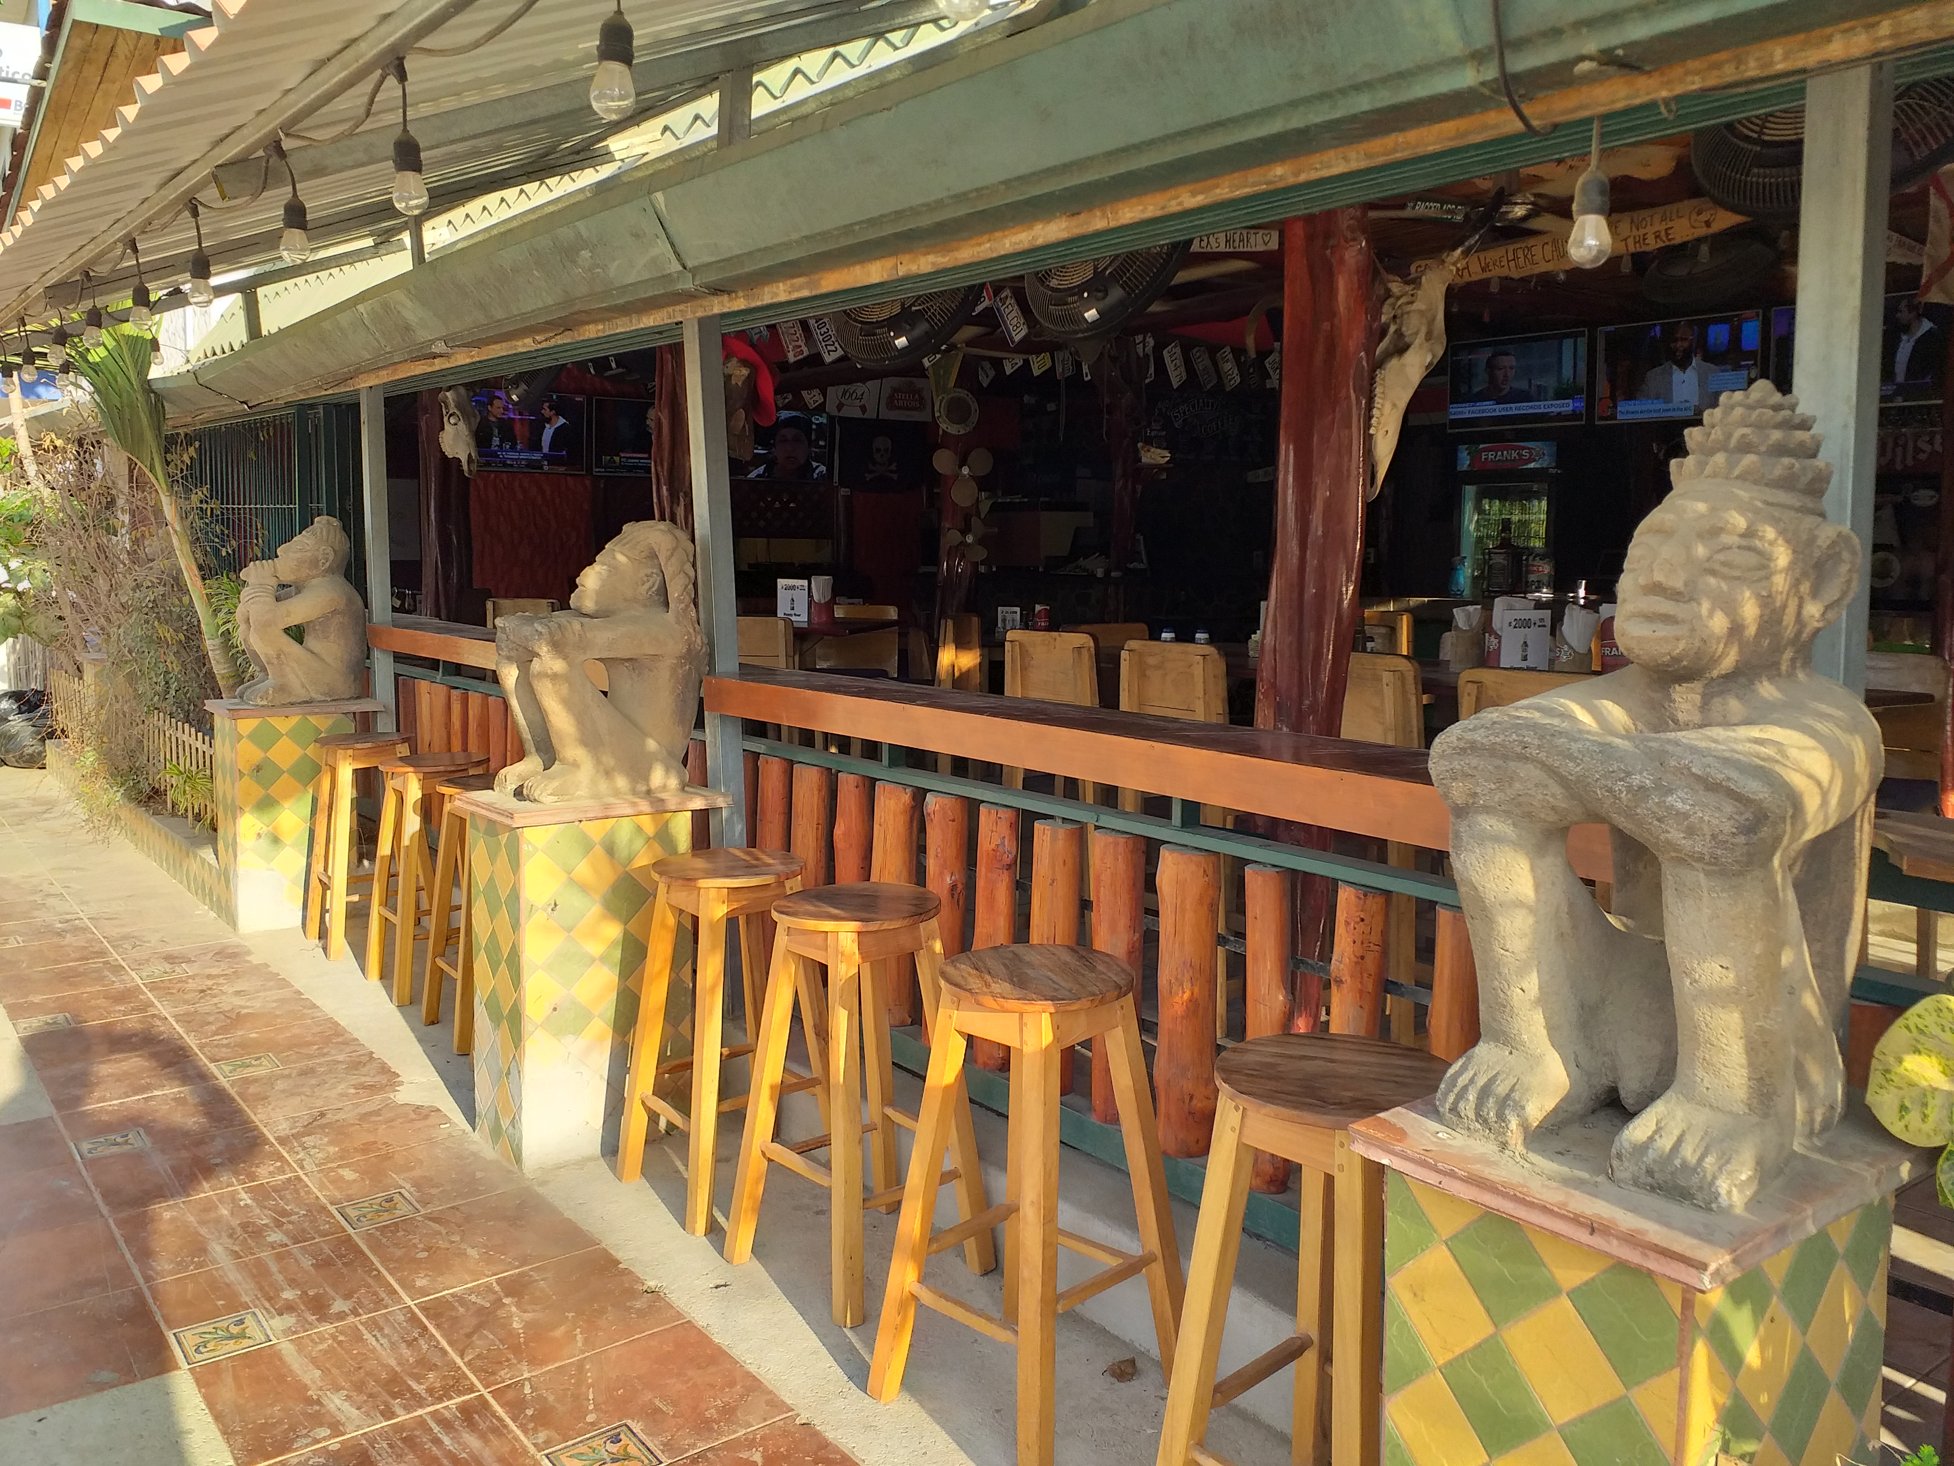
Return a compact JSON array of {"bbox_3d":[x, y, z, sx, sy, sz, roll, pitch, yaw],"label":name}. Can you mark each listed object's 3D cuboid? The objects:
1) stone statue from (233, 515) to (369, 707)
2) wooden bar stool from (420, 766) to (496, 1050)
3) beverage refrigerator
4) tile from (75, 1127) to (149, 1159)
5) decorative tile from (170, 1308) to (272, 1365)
[{"bbox_3d":[-2.505,-0.463,5.427,0.430,0.700,0.300,-6,9,-39],"label":"stone statue"},{"bbox_3d":[-1.370,0.502,4.250,0.390,0.734,0.370,-6,9,-39],"label":"wooden bar stool"},{"bbox_3d":[3.368,-0.831,8.983,0.640,1.822,0.664,-6,9,-39],"label":"beverage refrigerator"},{"bbox_3d":[-2.211,1.051,3.752,0.152,0.010,0.152,-4,8,-39],"label":"tile"},{"bbox_3d":[-1.457,1.170,2.837,0.152,0.010,0.152,-4,8,-39],"label":"decorative tile"}]

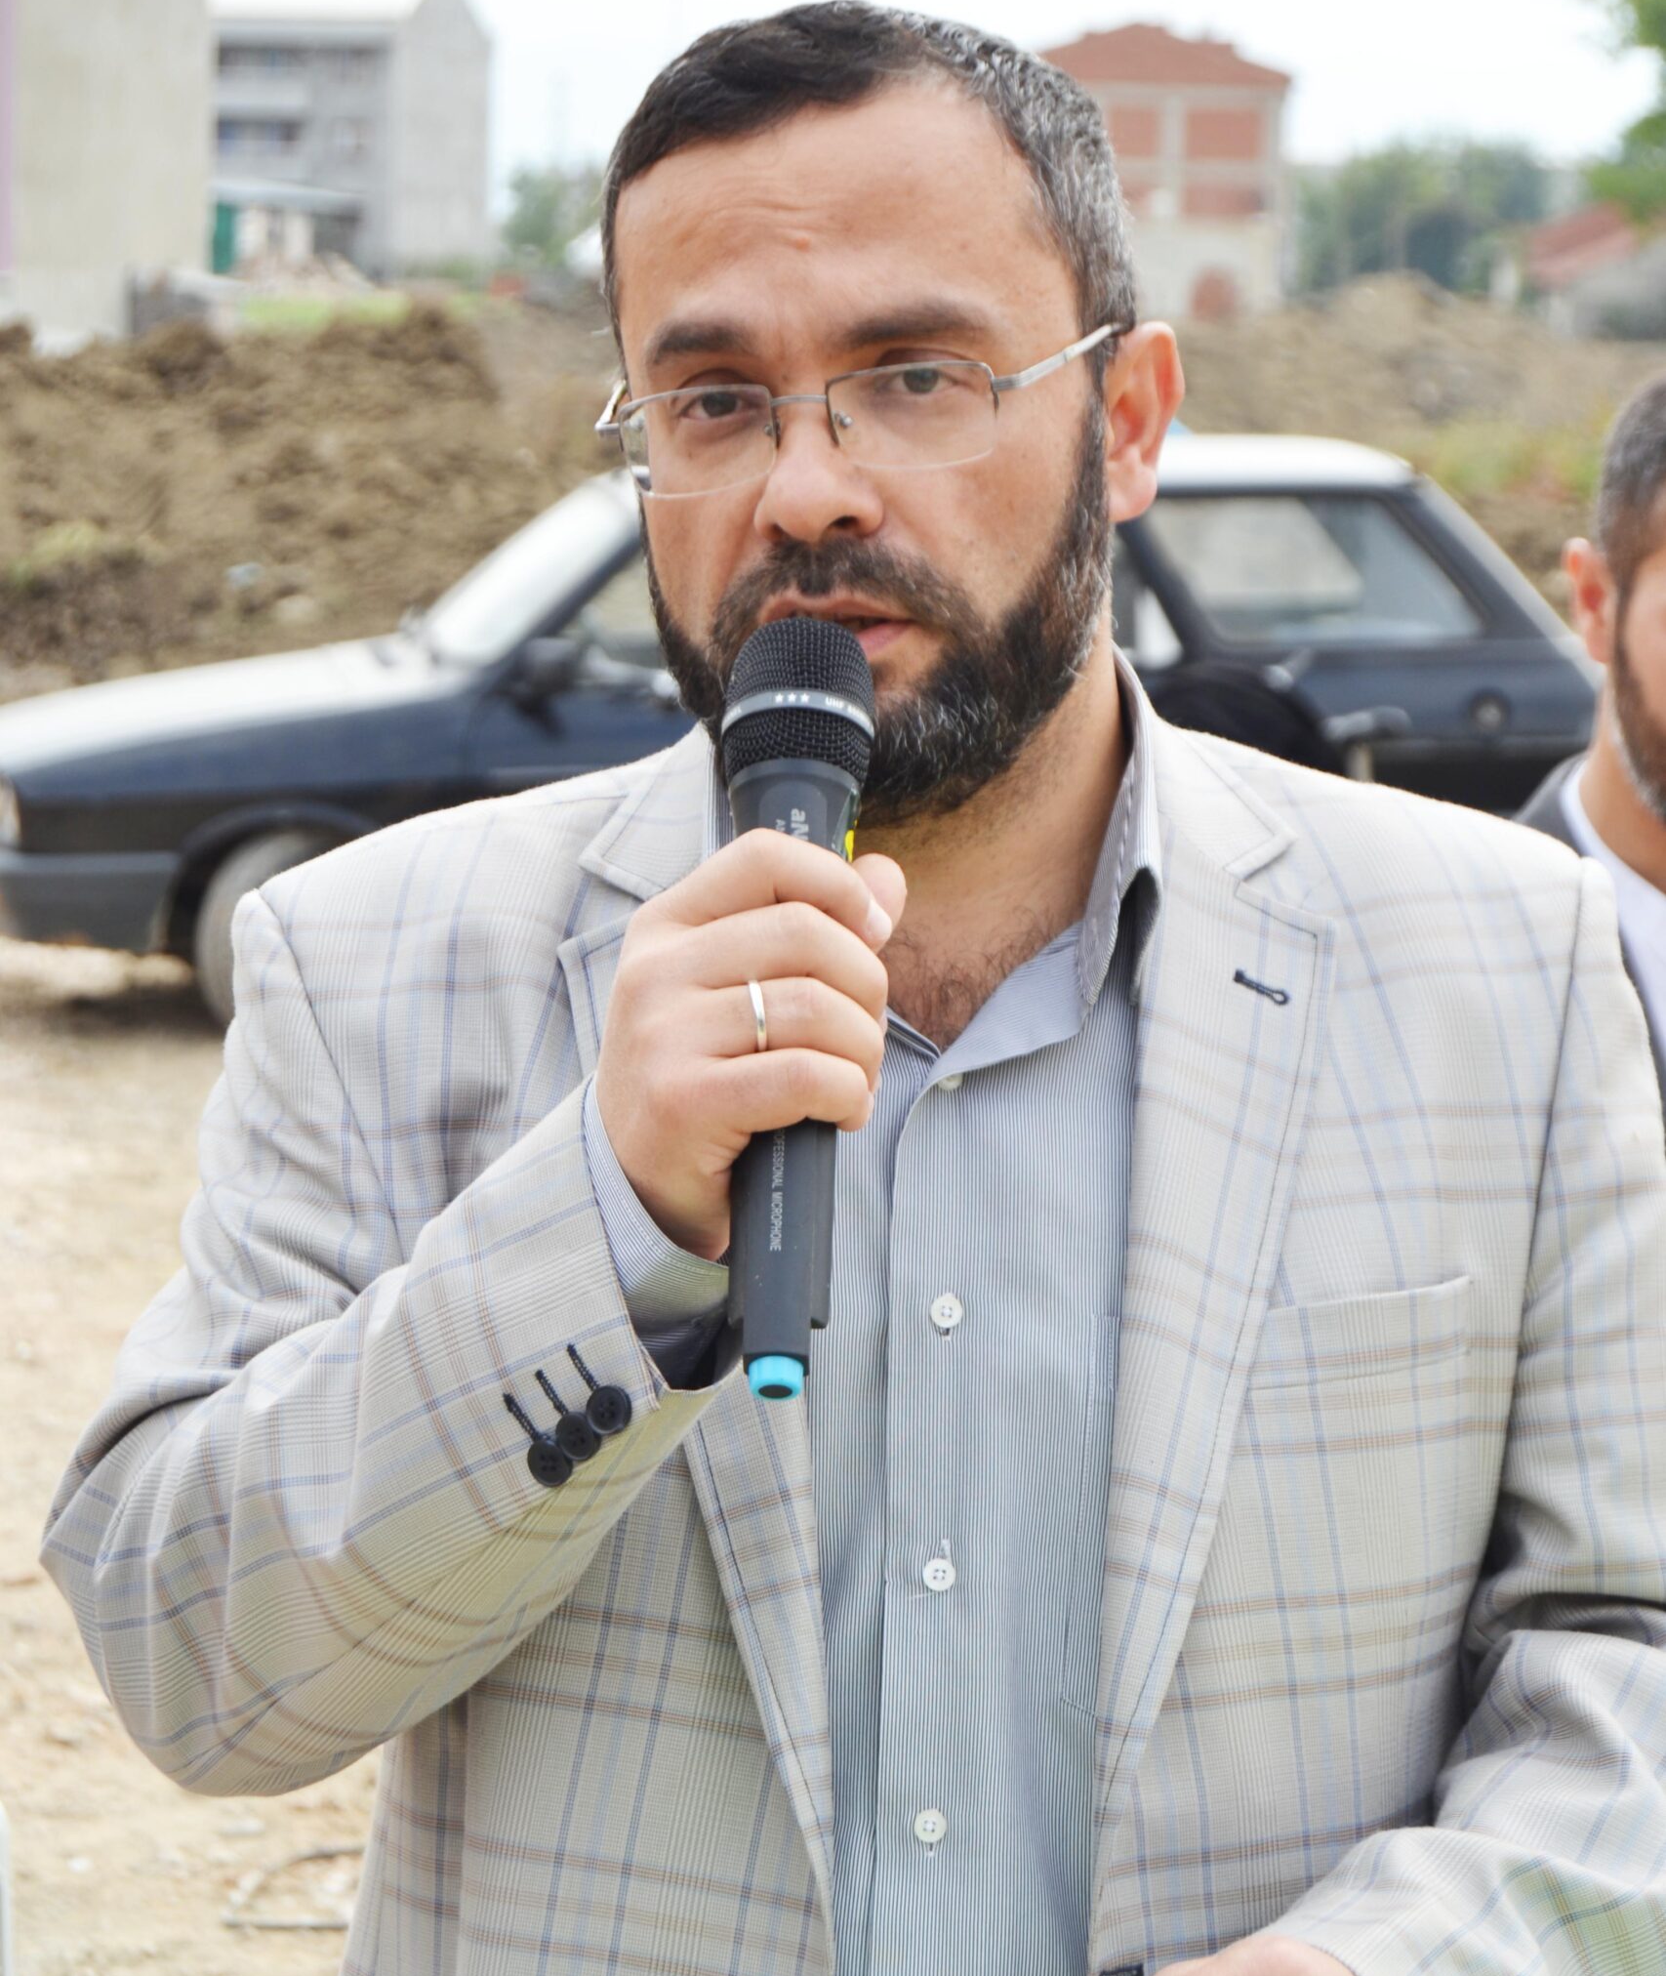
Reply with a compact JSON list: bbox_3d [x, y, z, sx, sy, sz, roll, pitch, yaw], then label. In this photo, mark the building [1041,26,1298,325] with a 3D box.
[{"bbox_3d":[11.348,-29.217,205.000,9.700,10.800,9.700,-1,7,-11],"label":"building"}]

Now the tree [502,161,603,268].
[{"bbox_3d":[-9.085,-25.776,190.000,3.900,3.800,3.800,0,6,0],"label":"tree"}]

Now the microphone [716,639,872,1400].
[{"bbox_3d":[-0.013,0.007,1.745,0.049,0.252,0.049,1,-22,3],"label":"microphone"}]

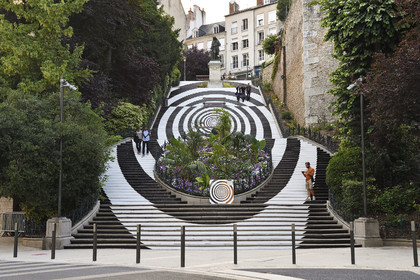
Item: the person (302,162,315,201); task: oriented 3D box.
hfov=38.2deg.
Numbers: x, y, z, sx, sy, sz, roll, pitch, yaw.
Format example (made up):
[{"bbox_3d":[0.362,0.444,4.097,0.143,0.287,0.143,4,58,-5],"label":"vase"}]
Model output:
[{"bbox_3d":[4.458,1.875,27.400,0.500,1.730,0.500,3,-7,-32],"label":"person"}]

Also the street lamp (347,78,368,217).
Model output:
[{"bbox_3d":[5.173,0.216,21.412,0.680,4.950,0.350,-2,-6,17],"label":"street lamp"}]

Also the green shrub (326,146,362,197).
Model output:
[{"bbox_3d":[6.428,1.524,28.989,1.720,2.388,1.900,0,-6,0],"label":"green shrub"}]

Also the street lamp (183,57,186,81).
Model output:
[{"bbox_3d":[-3.485,-9.650,83.888,0.429,3.726,0.420,0,-6,0],"label":"street lamp"}]

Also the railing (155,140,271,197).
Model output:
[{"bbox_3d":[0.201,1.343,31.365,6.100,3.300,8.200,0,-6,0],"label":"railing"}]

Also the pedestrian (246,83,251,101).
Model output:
[{"bbox_3d":[3.853,-4.726,59.770,0.512,1.787,0.420,0,-6,0],"label":"pedestrian"}]

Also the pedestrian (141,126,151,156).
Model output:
[{"bbox_3d":[-3.697,0.090,34.768,0.550,1.716,0.450,0,-6,0],"label":"pedestrian"}]

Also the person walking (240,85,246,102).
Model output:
[{"bbox_3d":[3.250,-4.494,58.500,0.520,1.730,0.420,-1,-6,5],"label":"person walking"}]

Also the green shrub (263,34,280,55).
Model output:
[{"bbox_3d":[7.046,-10.942,69.500,2.100,2.300,2.000,0,-6,0],"label":"green shrub"}]

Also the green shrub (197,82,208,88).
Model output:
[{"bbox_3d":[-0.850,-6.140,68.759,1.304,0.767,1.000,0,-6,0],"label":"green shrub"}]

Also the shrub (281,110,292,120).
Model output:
[{"bbox_3d":[5.917,-1.860,46.616,0.845,0.698,0.850,0,-6,0],"label":"shrub"}]

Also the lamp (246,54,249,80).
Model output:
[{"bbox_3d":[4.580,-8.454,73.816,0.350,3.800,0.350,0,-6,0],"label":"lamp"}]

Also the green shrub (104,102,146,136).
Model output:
[{"bbox_3d":[-5.718,-1.390,41.048,2.842,2.320,2.500,0,-6,0],"label":"green shrub"}]

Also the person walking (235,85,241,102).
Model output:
[{"bbox_3d":[2.710,-4.494,58.500,0.520,1.660,0.420,0,-6,-5],"label":"person walking"}]

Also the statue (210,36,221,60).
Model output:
[{"bbox_3d":[0.637,-10.587,70.210,1.134,2.776,1.000,0,-6,0],"label":"statue"}]

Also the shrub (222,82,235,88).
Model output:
[{"bbox_3d":[2.105,-5.975,66.500,1.350,0.700,1.100,0,-6,0],"label":"shrub"}]

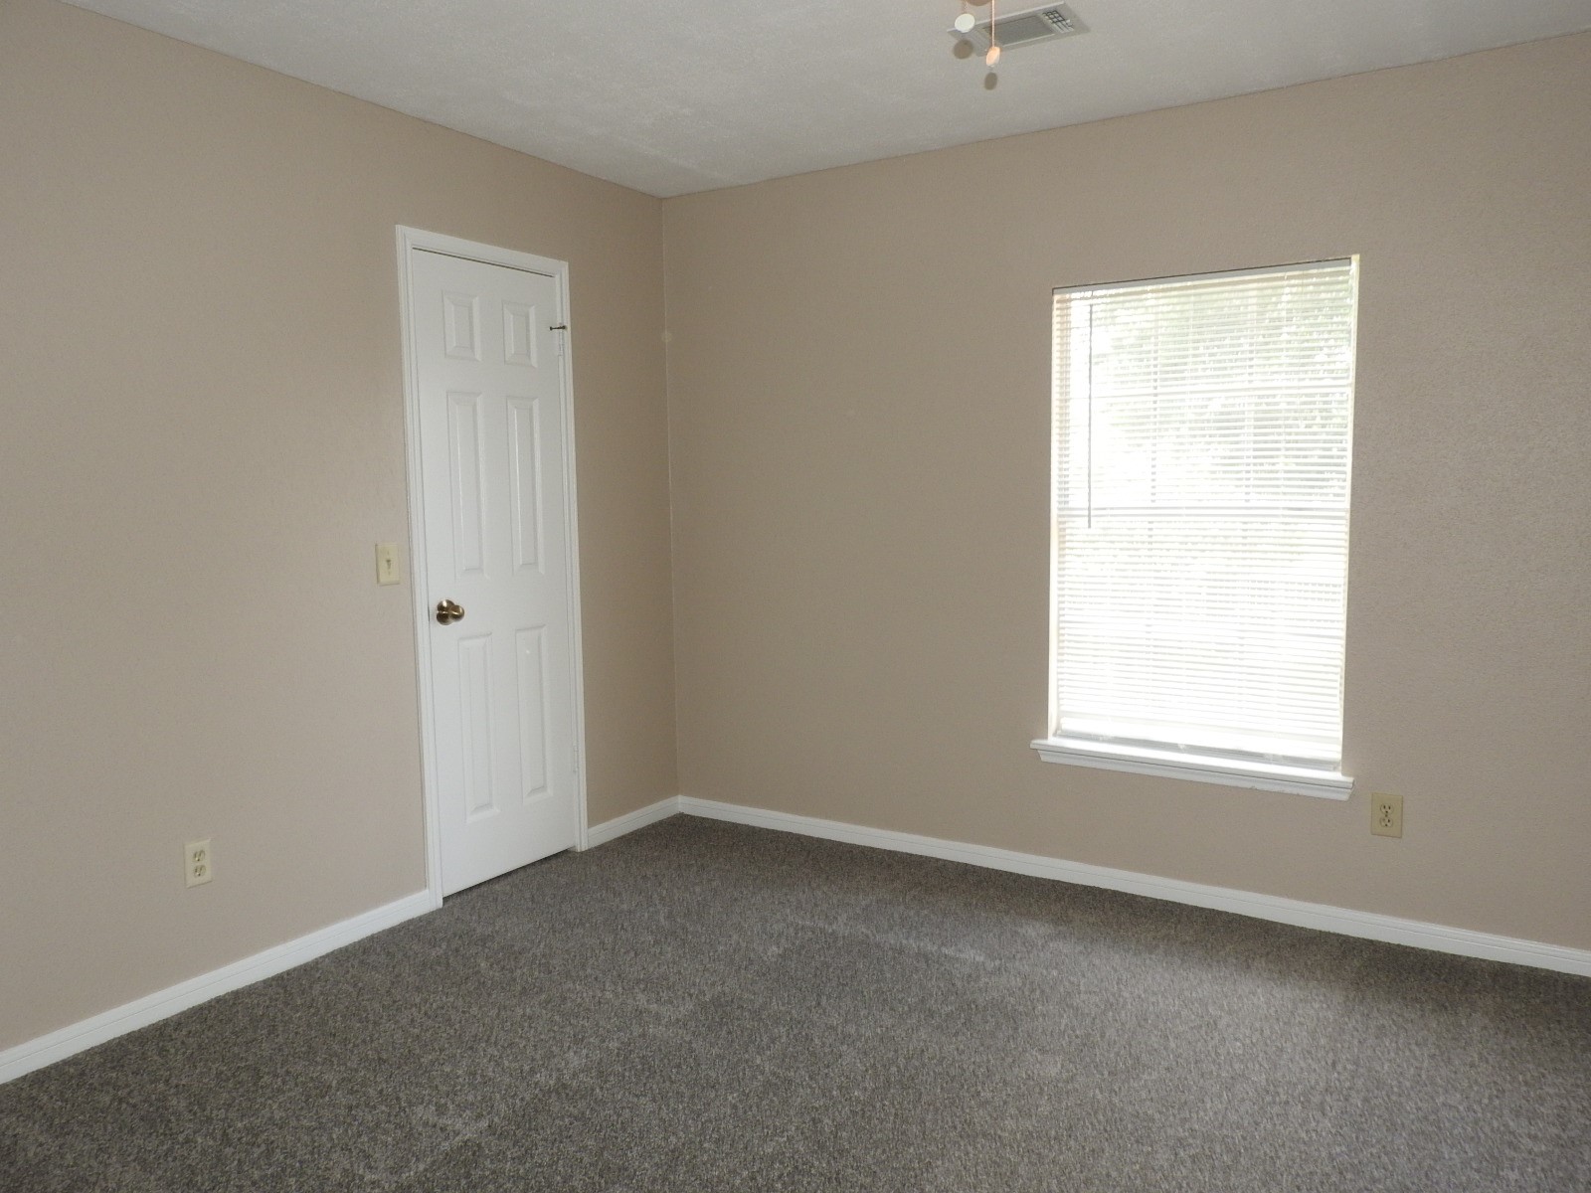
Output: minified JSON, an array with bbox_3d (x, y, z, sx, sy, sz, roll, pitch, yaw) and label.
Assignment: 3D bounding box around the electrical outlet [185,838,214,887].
[{"bbox_3d":[-1.536,0.688,2.839,0.010,0.115,0.068,3,6,32],"label":"electrical outlet"}]

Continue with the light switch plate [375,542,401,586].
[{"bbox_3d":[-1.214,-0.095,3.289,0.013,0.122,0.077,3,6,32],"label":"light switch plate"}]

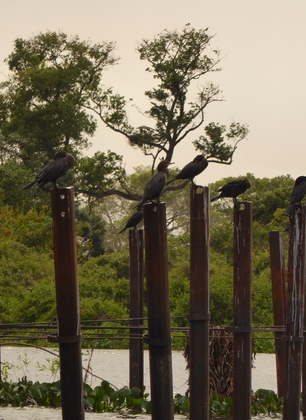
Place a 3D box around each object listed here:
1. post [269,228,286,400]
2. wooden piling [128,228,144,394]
[{"bbox_3d":[1.769,1.501,57.000,0.170,2.417,0.170,-2,-1,18],"label":"post"},{"bbox_3d":[-0.225,1.461,56.000,0.170,2.374,0.170,-1,-1,18],"label":"wooden piling"}]

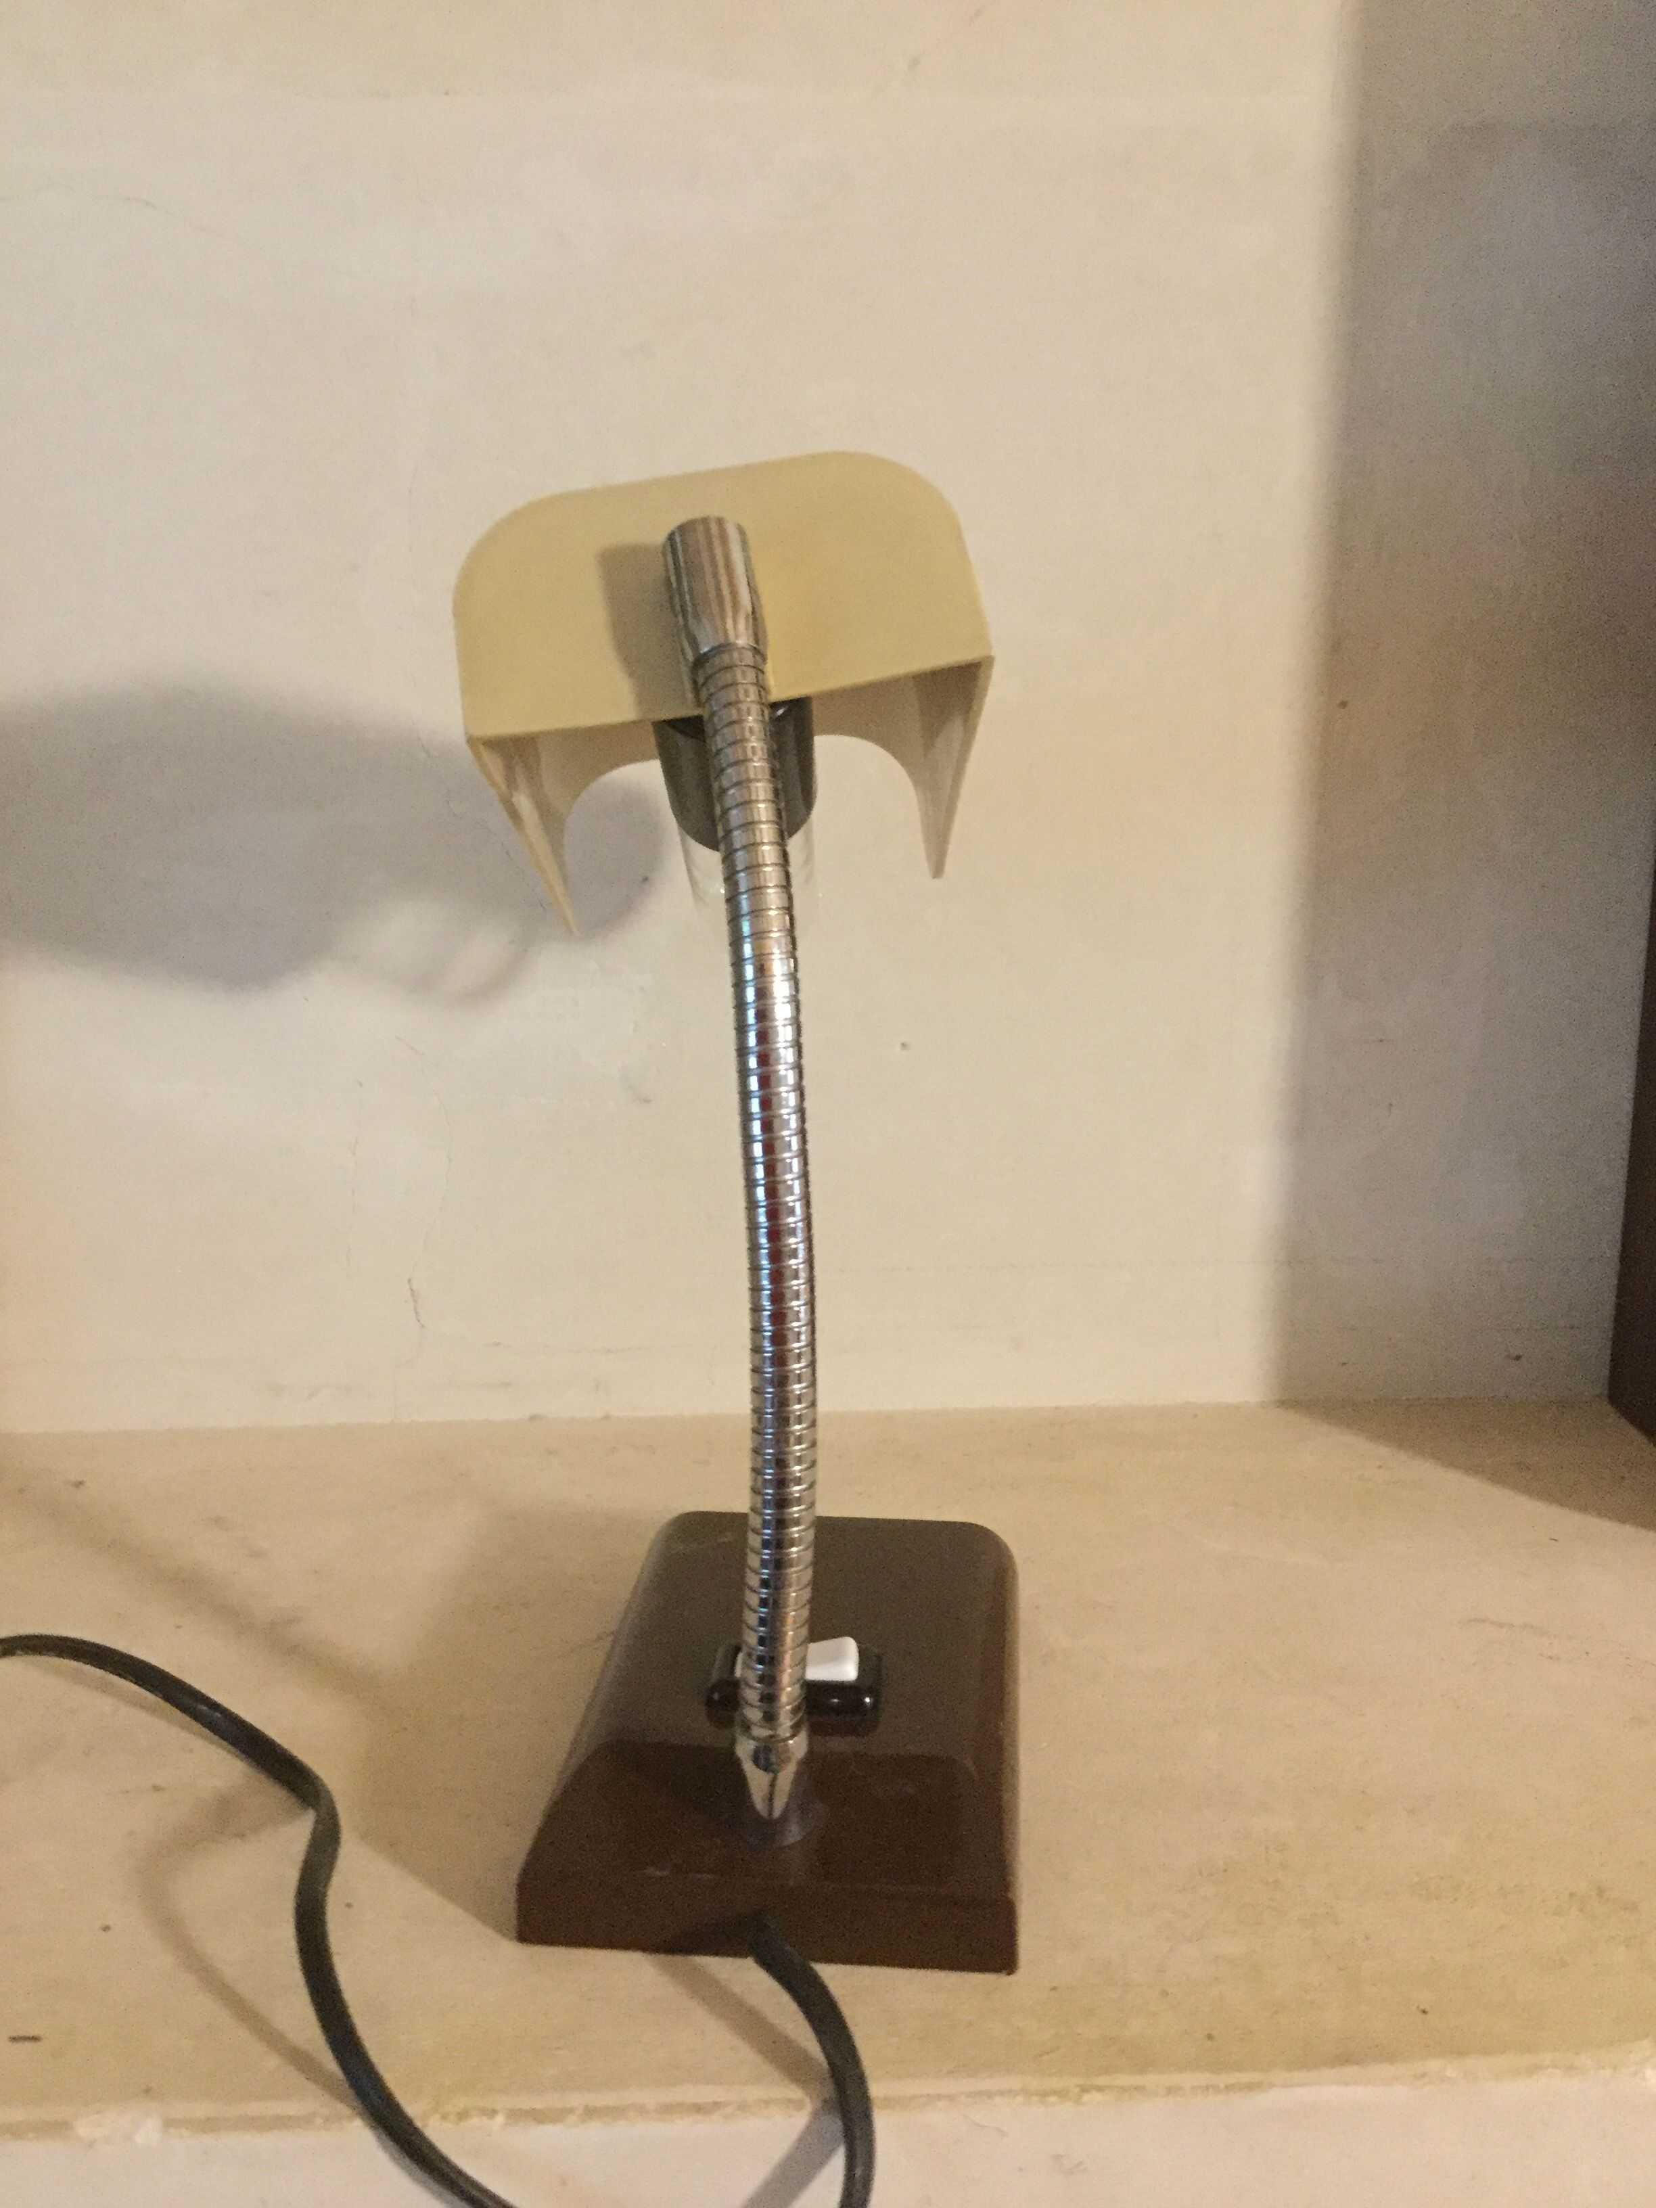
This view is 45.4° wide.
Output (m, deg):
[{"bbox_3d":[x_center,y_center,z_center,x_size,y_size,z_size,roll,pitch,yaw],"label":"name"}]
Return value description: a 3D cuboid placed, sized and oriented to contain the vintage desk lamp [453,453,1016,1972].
[{"bbox_3d":[-0.012,0.005,0.389,0.103,0.247,0.171,1,14,5],"label":"vintage desk lamp"}]

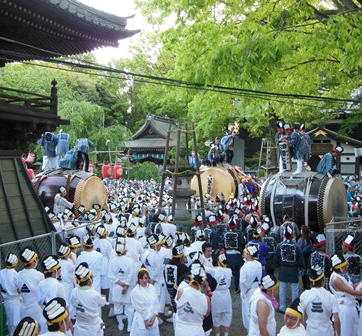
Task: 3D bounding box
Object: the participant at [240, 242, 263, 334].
[{"bbox_3d":[1.250,2.180,7.800,0.380,1.670,0.470,1,1,41],"label":"participant"}]

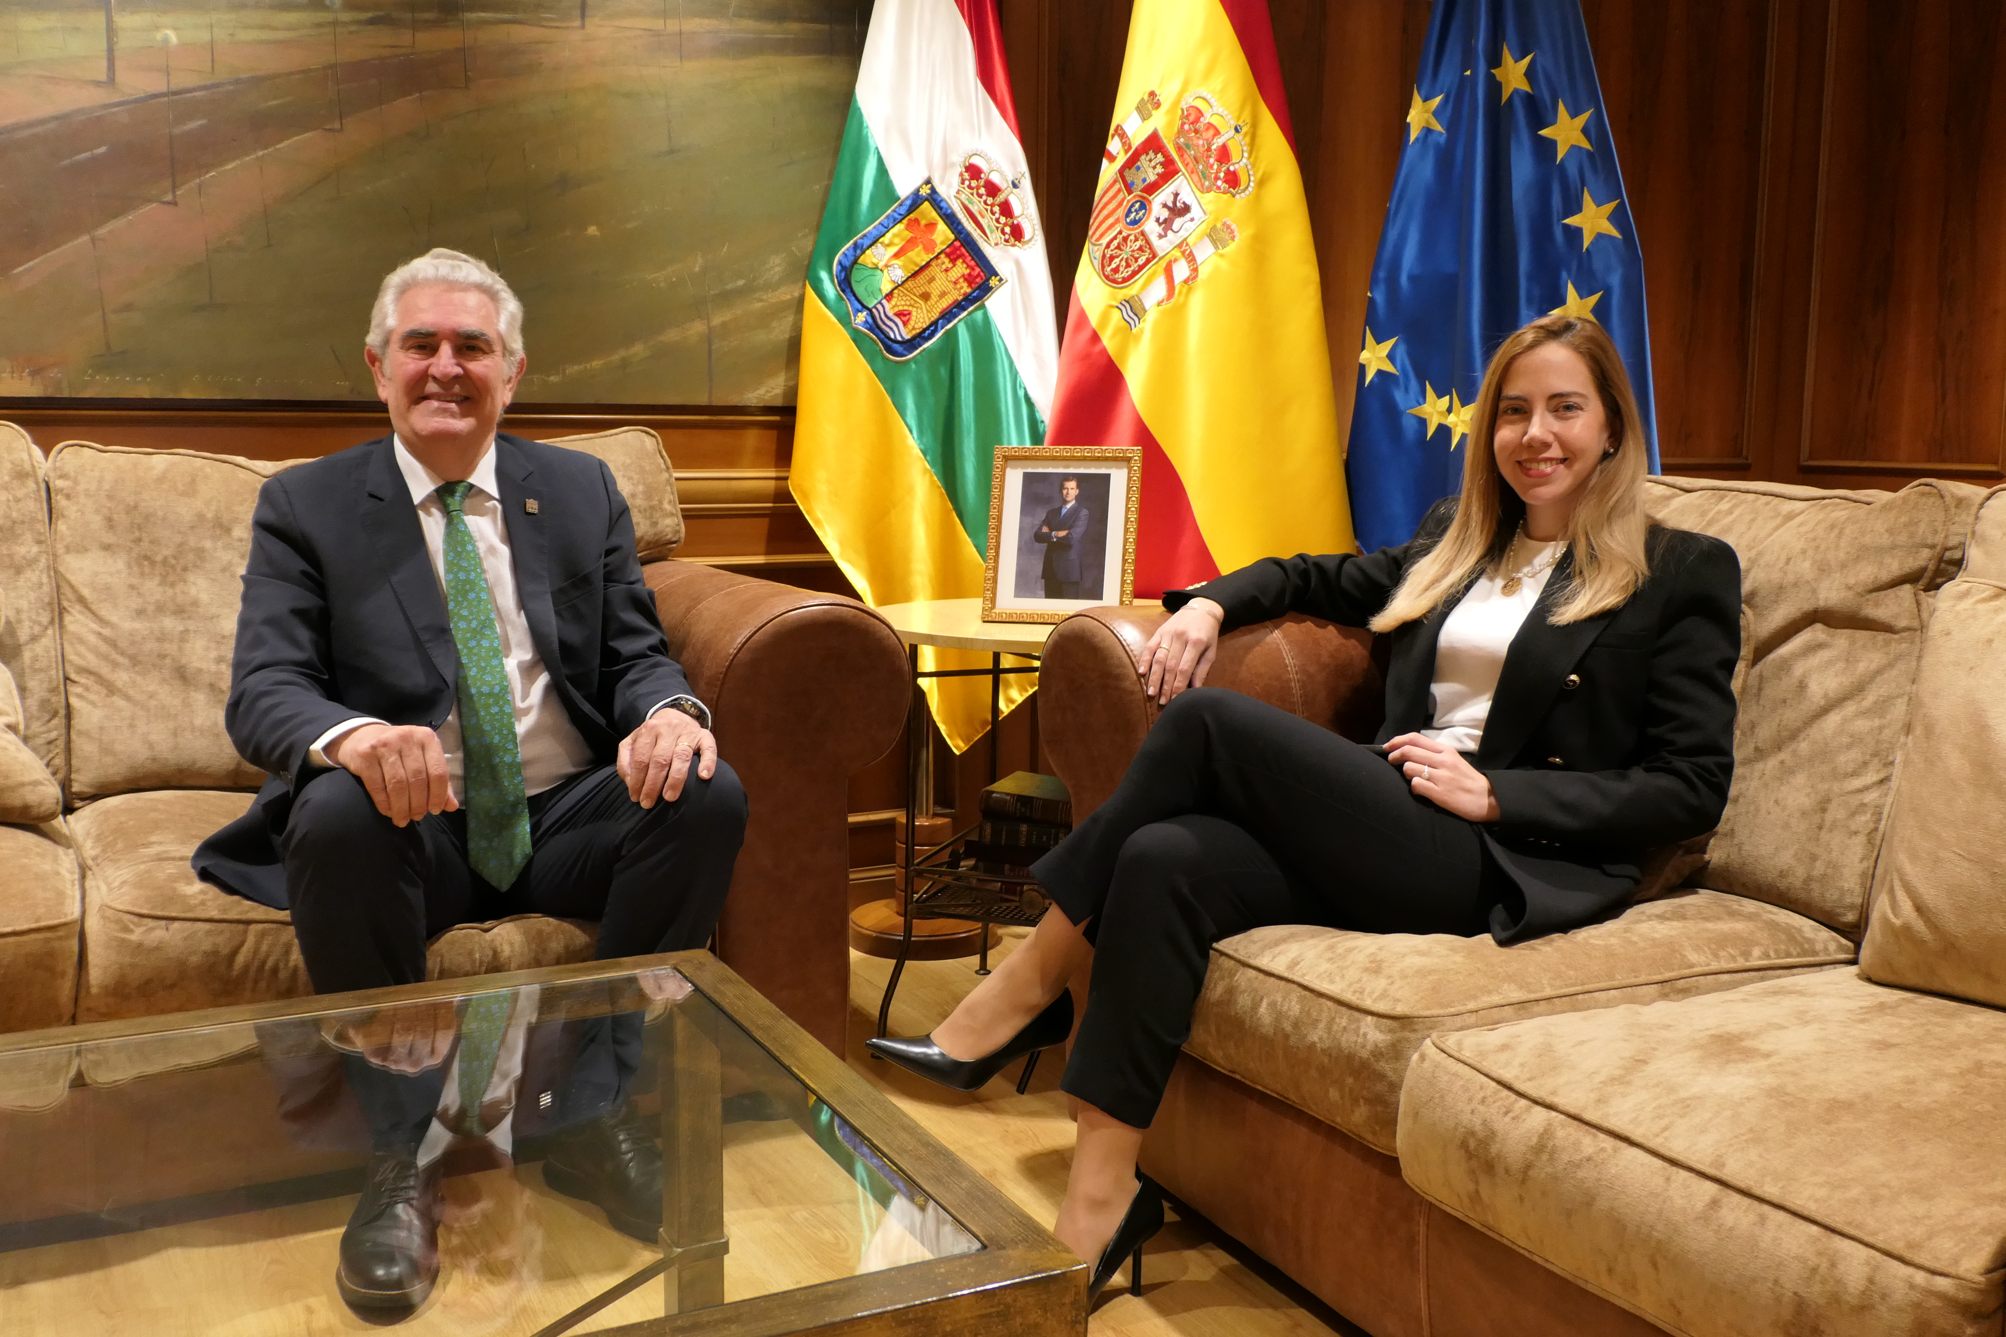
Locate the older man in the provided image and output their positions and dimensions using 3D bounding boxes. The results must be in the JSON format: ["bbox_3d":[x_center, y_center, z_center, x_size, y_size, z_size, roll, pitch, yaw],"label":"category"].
[{"bbox_3d":[-0.700,0.060,2.271,0.640,1.210,0.870,-3,8,-25],"label":"older man"}]

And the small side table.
[{"bbox_3d":[0.098,0.255,2.920,0.700,0.670,0.700,3,8,19],"label":"small side table"}]

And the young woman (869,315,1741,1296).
[{"bbox_3d":[0.384,0.141,2.044,0.940,1.120,0.620,-6,9,-40],"label":"young woman"}]

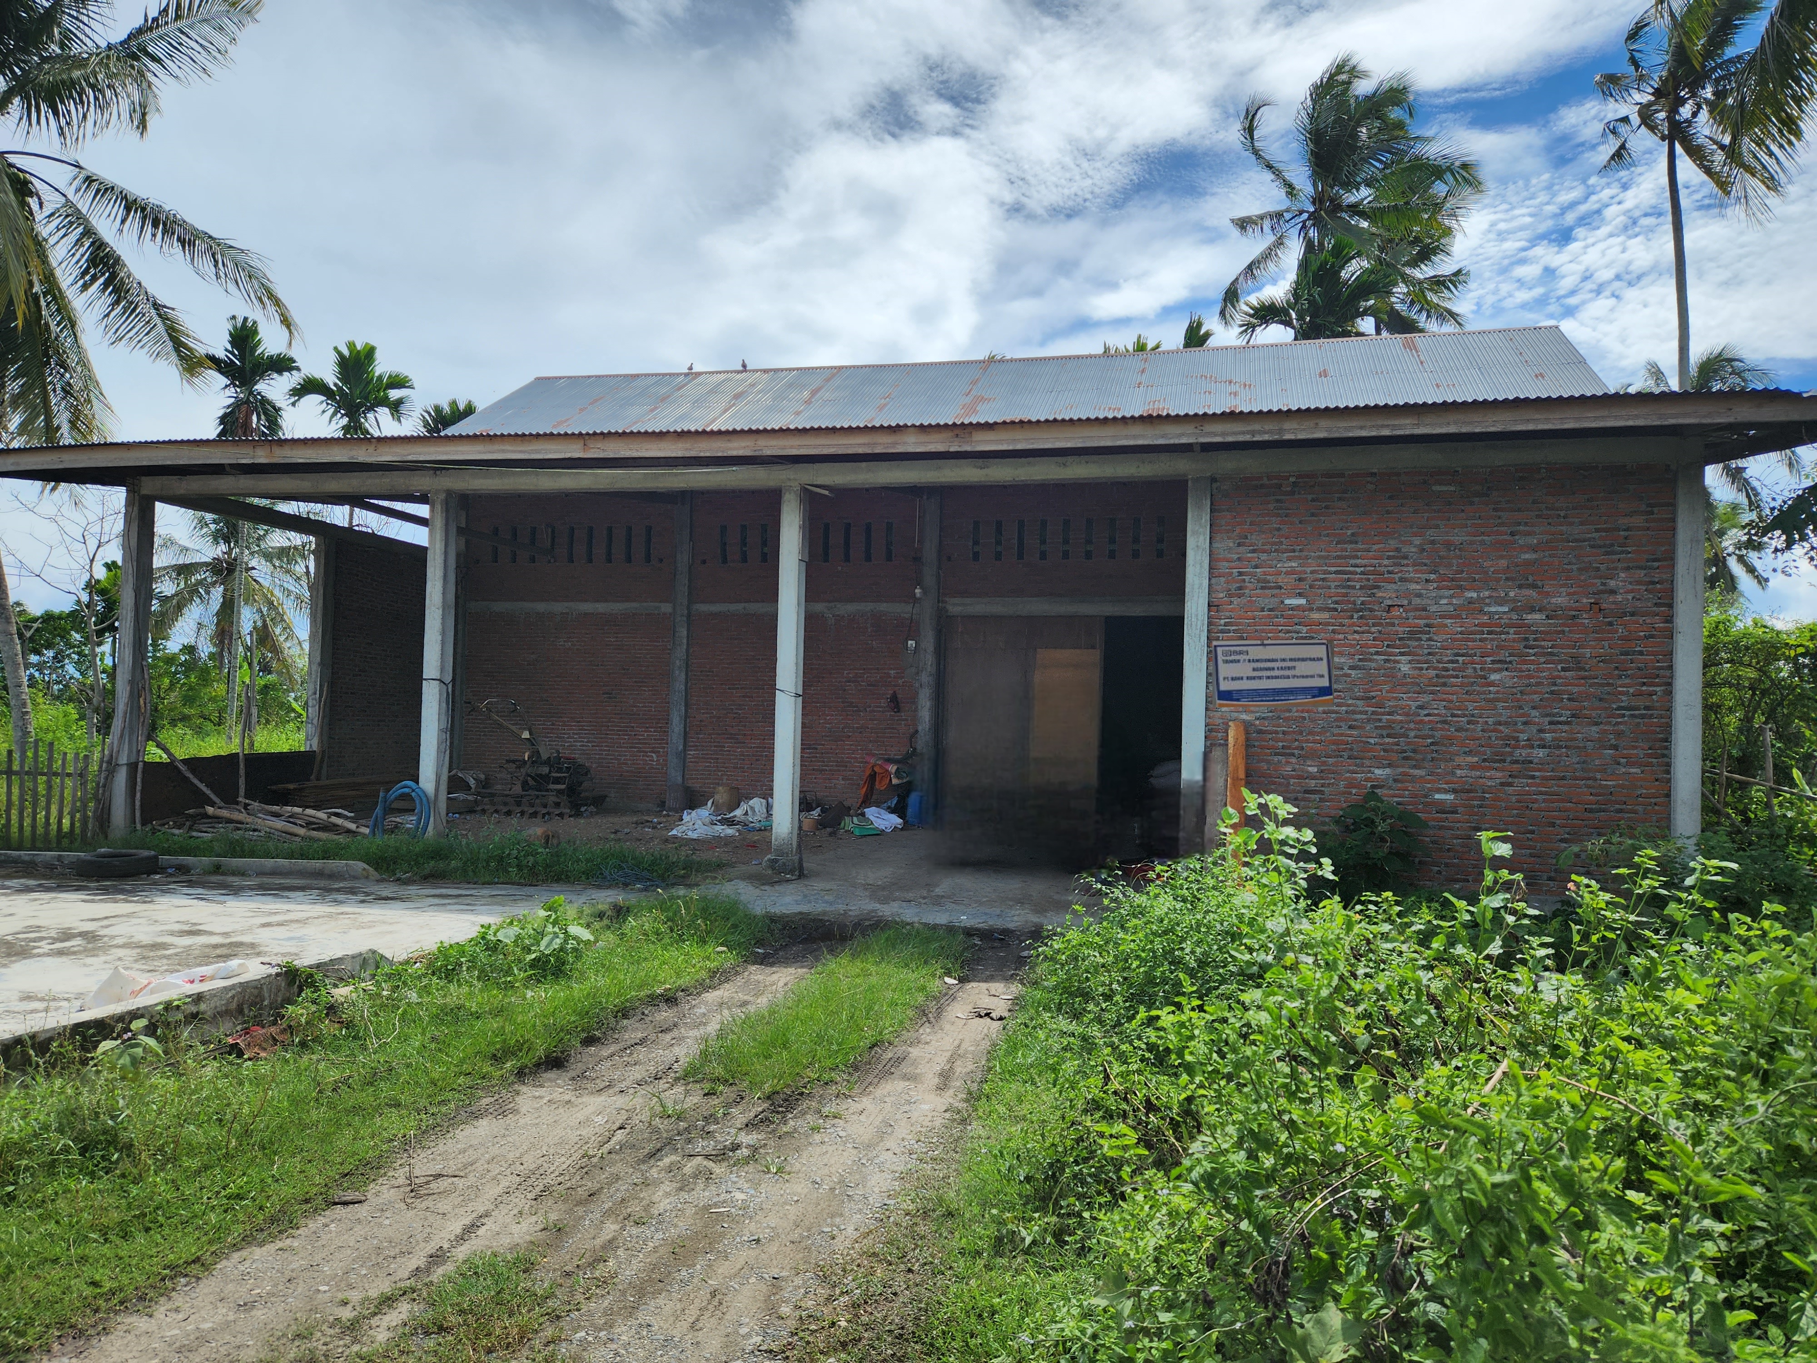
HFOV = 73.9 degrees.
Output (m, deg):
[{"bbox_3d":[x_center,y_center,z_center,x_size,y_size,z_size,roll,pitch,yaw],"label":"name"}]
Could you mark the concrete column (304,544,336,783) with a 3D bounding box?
[{"bbox_3d":[-8.210,-0.116,16.882,0.220,3.810,0.220,1,-1,14],"label":"concrete column"}]

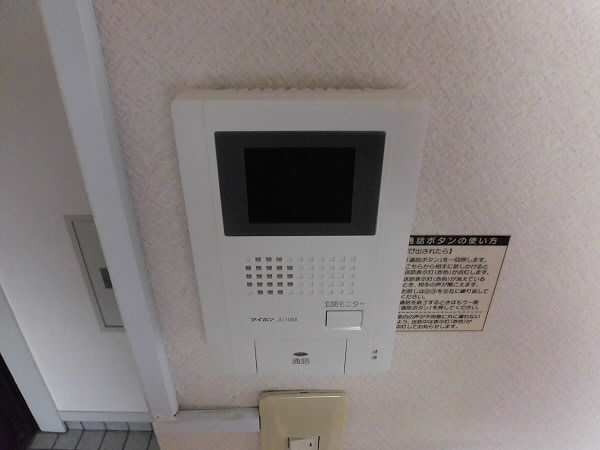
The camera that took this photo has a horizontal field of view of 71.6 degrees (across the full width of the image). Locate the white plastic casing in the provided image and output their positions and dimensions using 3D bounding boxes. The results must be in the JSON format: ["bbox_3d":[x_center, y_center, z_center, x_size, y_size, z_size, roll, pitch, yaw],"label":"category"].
[{"bbox_3d":[0.000,0.014,0.240,0.113,0.174,0.028,0,29,0],"label":"white plastic casing"}]

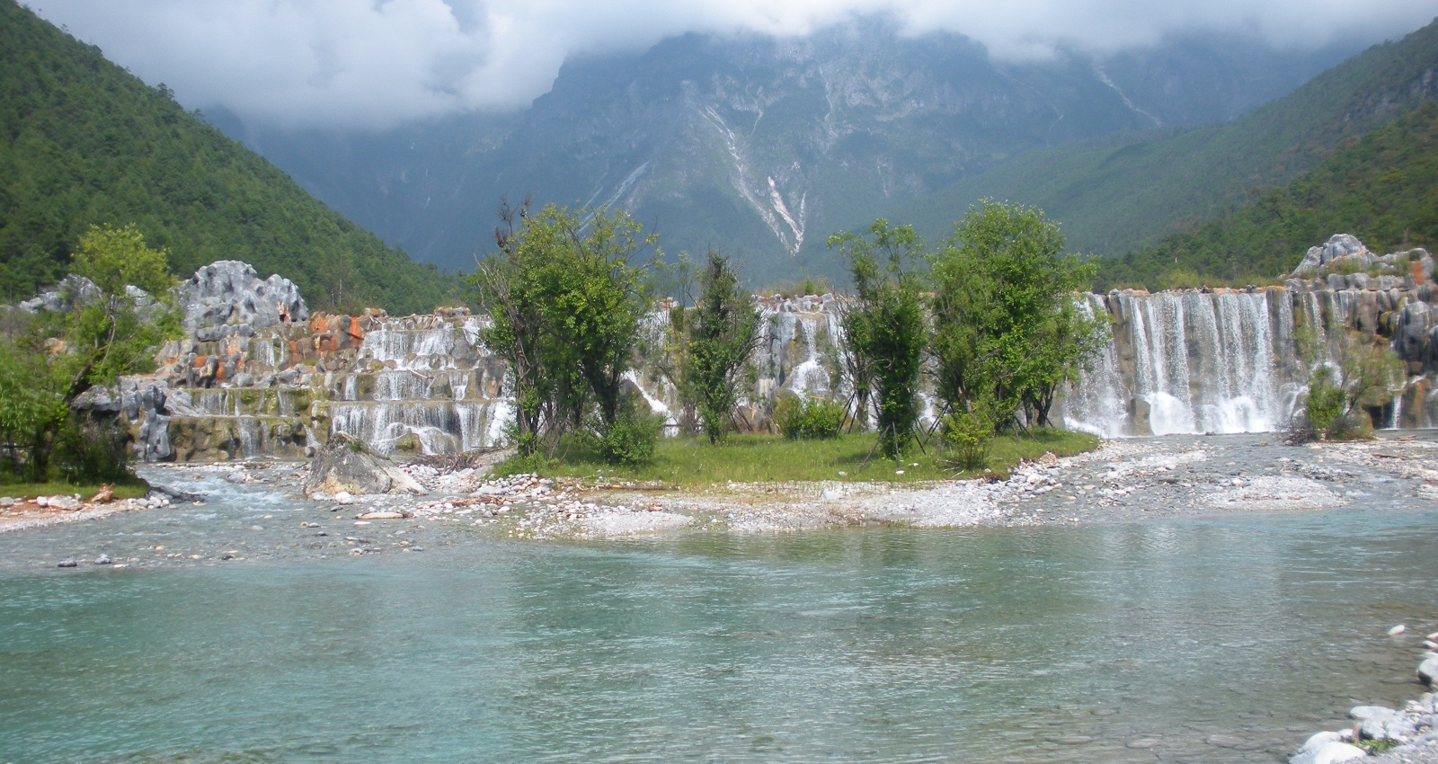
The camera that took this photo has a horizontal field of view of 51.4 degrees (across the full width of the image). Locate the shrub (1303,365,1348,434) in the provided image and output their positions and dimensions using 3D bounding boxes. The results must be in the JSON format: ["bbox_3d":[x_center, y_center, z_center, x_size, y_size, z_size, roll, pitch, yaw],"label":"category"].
[{"bbox_3d":[18.782,0.609,46.300,1.360,2.230,1.290,0,1,0],"label":"shrub"}]

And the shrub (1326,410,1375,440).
[{"bbox_3d":[19.437,1.330,46.000,1.520,0.970,1.440,0,1,0],"label":"shrub"}]

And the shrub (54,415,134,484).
[{"bbox_3d":[-12.739,1.375,30.500,1.630,1.400,1.550,0,1,0],"label":"shrub"}]

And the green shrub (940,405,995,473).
[{"bbox_3d":[5.445,1.232,32.800,1.160,1.450,1.100,0,1,0],"label":"green shrub"}]

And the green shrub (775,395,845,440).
[{"bbox_3d":[2.769,1.094,45.500,2.150,1.400,2.050,0,1,0],"label":"green shrub"}]

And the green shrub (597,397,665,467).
[{"bbox_3d":[-2.018,1.137,34.000,1.510,1.580,1.430,0,1,0],"label":"green shrub"}]

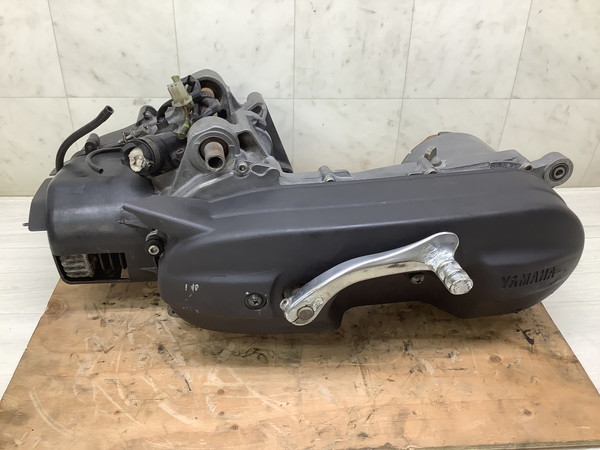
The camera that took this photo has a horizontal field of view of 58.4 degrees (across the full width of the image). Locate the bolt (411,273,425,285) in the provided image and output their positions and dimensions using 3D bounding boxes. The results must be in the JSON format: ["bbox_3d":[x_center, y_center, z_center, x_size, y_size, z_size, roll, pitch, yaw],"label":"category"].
[{"bbox_3d":[0.108,0.048,0.499,0.012,0.012,0.006,-3,31,-7],"label":"bolt"}]

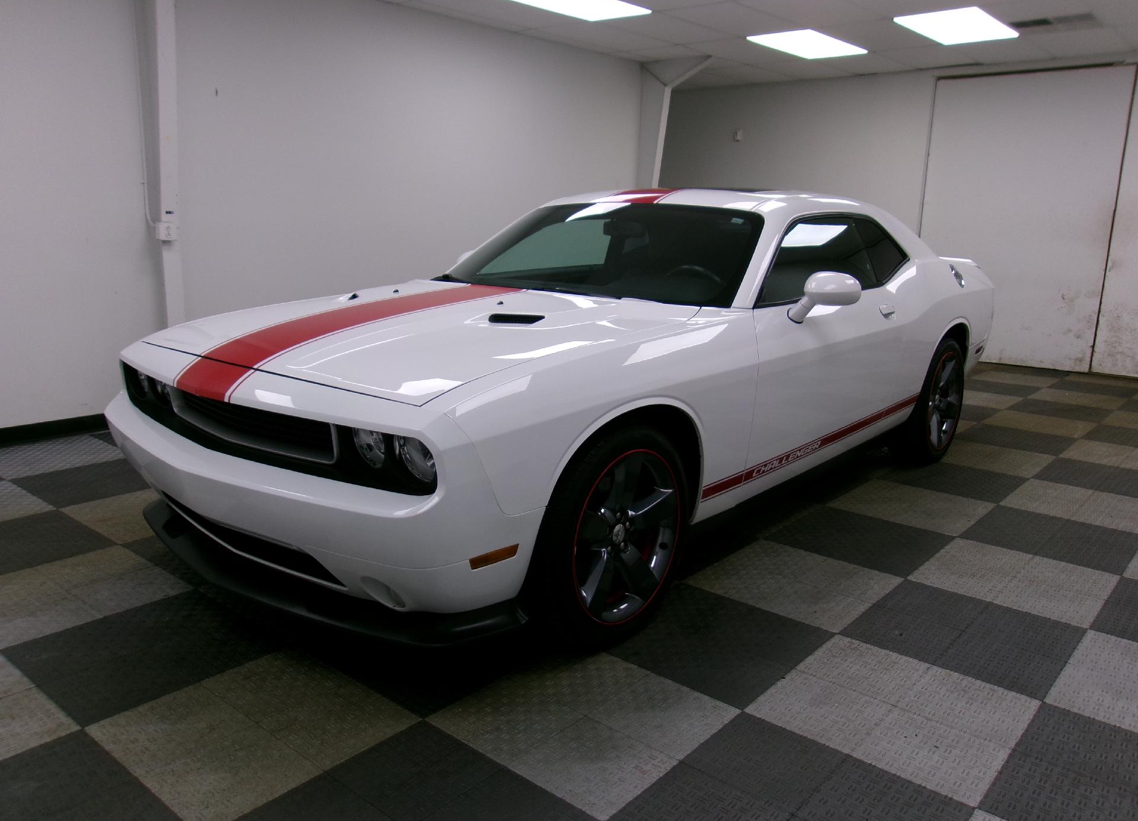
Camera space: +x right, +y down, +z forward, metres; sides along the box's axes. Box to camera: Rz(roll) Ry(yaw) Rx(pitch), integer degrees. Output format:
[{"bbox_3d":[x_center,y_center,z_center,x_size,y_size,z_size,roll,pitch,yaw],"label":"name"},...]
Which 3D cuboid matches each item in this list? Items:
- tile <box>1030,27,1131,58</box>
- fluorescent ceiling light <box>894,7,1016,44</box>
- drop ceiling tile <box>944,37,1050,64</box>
[{"bbox_3d":[4.207,-3.011,7.279,0.600,0.020,1.145,12,16,39],"label":"tile"},{"bbox_3d":[2.974,-2.953,6.763,0.600,0.070,1.200,11,16,39],"label":"fluorescent ceiling light"},{"bbox_3d":[3.699,-3.105,7.626,0.600,0.025,1.120,11,16,39],"label":"drop ceiling tile"}]

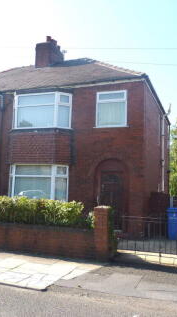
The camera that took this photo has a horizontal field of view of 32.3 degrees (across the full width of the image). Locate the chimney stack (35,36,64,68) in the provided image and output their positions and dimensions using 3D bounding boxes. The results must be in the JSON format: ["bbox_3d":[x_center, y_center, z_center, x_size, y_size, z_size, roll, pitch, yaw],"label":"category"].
[{"bbox_3d":[-2.042,-5.487,16.498,0.881,1.671,1.661,0,-6,21],"label":"chimney stack"}]

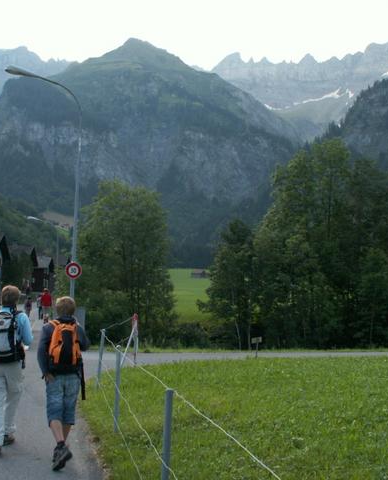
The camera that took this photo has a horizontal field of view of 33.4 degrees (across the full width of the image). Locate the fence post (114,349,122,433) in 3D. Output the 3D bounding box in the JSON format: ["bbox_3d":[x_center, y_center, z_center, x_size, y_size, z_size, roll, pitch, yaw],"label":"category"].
[{"bbox_3d":[-0.921,1.829,7.874,0.055,1.007,0.055,2,-5,0],"label":"fence post"}]

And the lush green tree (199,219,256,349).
[{"bbox_3d":[1.071,1.407,21.432,1.900,4.233,1.900,2,-5,0],"label":"lush green tree"}]

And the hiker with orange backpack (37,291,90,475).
[{"bbox_3d":[-1.297,1.395,6.533,0.520,1.623,0.660,3,-5,-12],"label":"hiker with orange backpack"}]

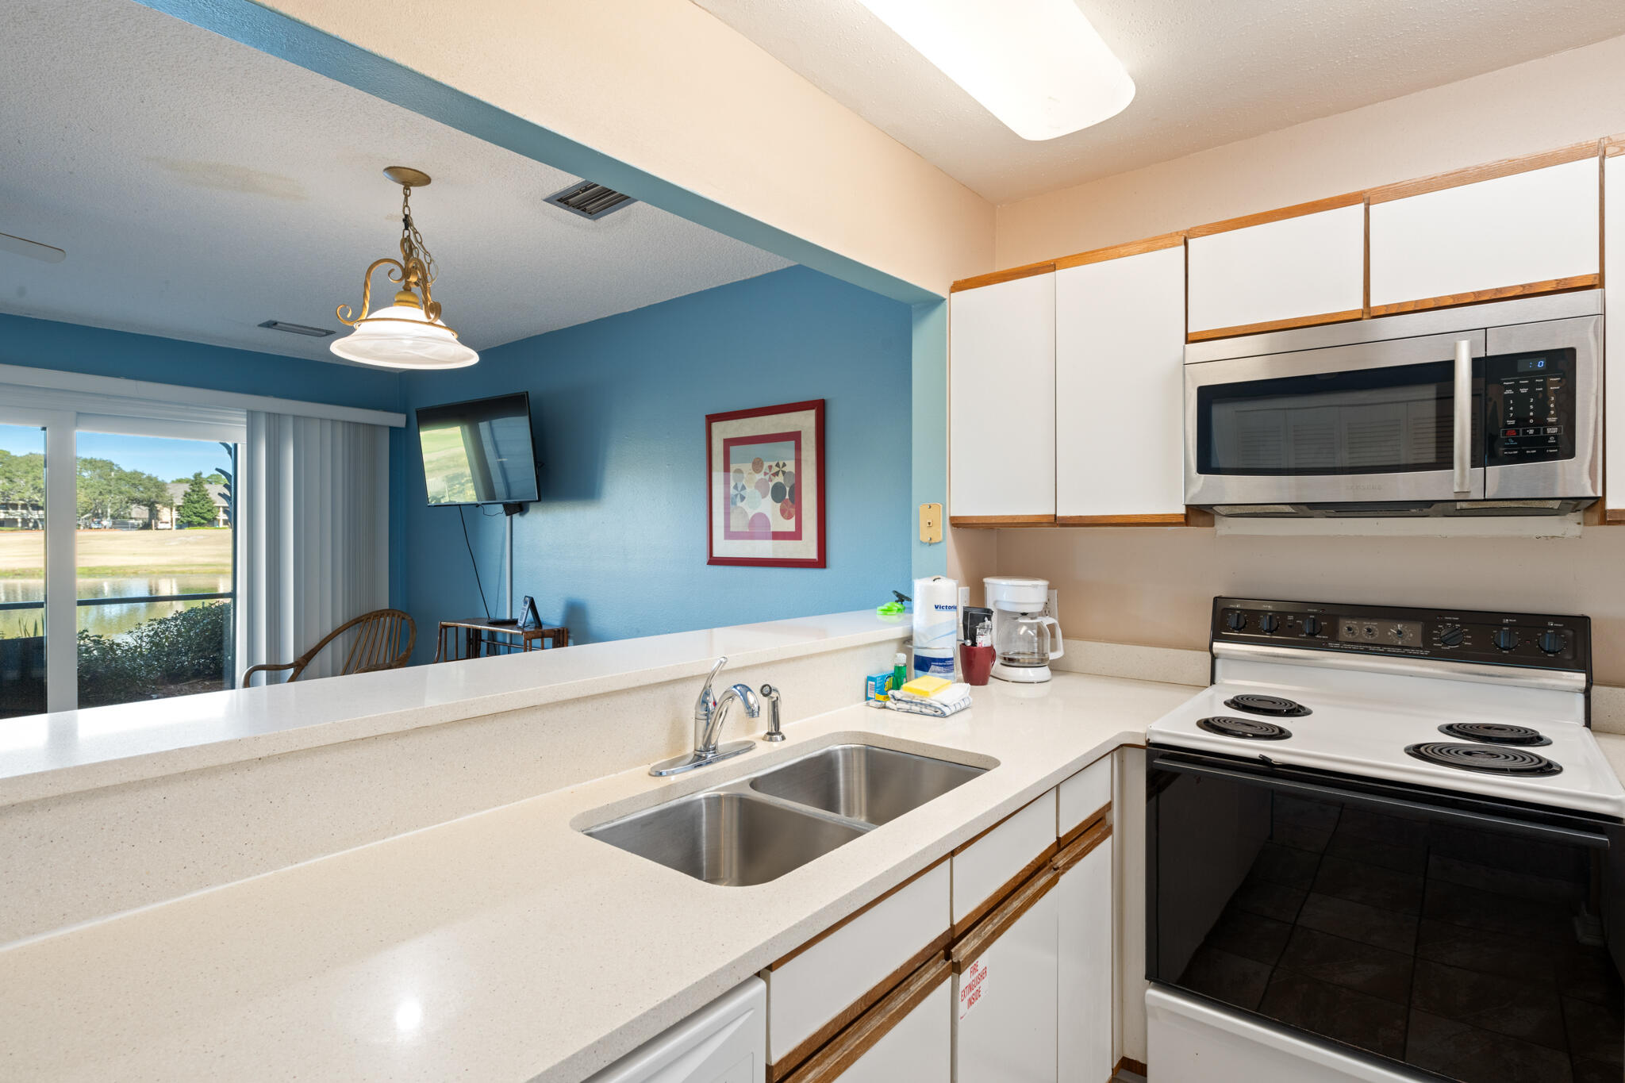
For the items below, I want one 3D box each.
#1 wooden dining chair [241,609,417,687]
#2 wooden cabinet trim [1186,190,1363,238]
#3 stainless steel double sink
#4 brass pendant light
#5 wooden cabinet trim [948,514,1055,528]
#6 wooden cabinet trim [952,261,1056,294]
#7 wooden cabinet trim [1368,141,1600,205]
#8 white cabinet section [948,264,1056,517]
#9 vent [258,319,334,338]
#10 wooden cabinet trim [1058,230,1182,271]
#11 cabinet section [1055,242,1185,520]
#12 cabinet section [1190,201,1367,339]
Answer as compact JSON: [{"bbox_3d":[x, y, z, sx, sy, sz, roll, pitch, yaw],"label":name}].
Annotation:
[{"bbox_3d":[-2.610,0.859,4.559,0.630,0.900,0.660,0,1,12],"label":"wooden dining chair"},{"bbox_3d":[1.118,-0.784,1.973,0.380,0.030,0.025,0,1,39],"label":"wooden cabinet trim"},{"bbox_3d":[0.000,0.550,1.422,0.420,0.210,0.790,0,1,39],"label":"stainless steel double sink"},{"bbox_3d":[-1.259,-0.854,2.514,0.410,0.562,0.410,0,1,39],"label":"brass pendant light"},{"bbox_3d":[0.561,-0.060,2.405,0.325,0.030,0.022,1,1,39],"label":"wooden cabinet trim"},{"bbox_3d":[0.558,-0.778,2.390,0.325,0.033,0.022,1,1,39],"label":"wooden cabinet trim"},{"bbox_3d":[1.403,-0.771,1.716,0.375,0.034,0.022,1,1,39],"label":"wooden cabinet trim"},{"bbox_3d":[0.654,-0.412,2.517,0.333,0.706,0.320,0,1,39],"label":"white cabinet section"},{"bbox_3d":[-2.805,-1.149,4.424,0.190,0.020,0.310,0,1,39],"label":"vent"},{"bbox_3d":[0.833,-0.781,2.205,0.342,0.034,0.025,0,1,39],"label":"wooden cabinet trim"},{"bbox_3d":[0.918,-0.411,2.307,0.341,0.709,0.320,0,1,39],"label":"cabinet section"},{"bbox_3d":[1.202,-0.645,2.079,0.376,0.265,0.320,0,1,39],"label":"cabinet section"}]

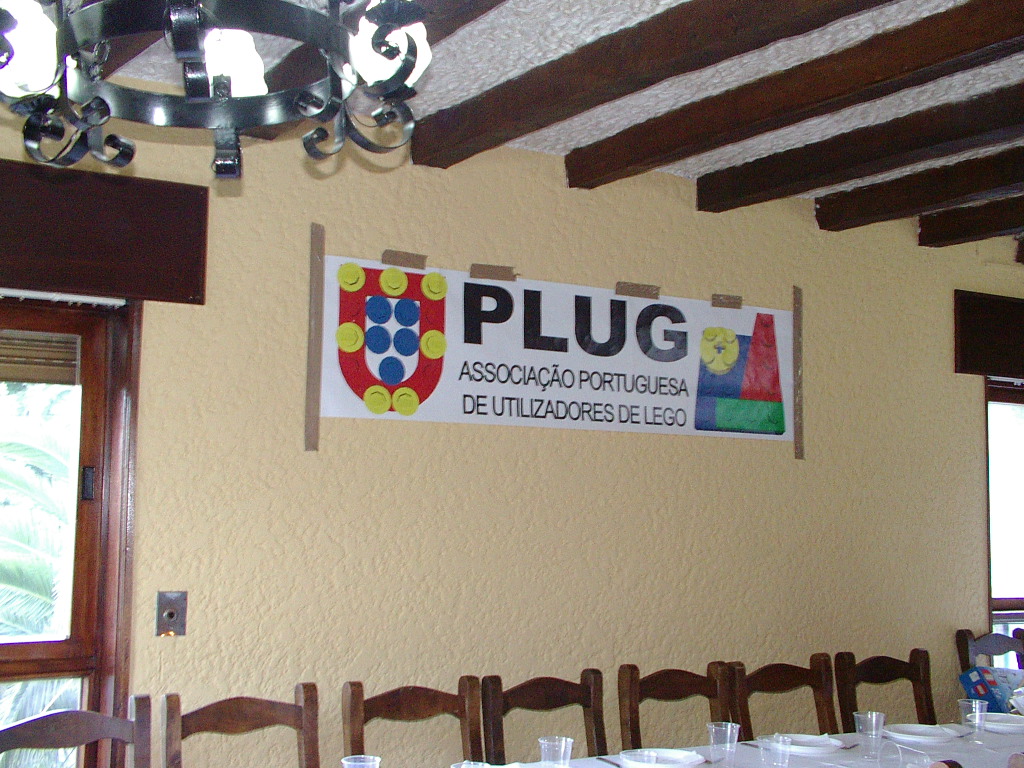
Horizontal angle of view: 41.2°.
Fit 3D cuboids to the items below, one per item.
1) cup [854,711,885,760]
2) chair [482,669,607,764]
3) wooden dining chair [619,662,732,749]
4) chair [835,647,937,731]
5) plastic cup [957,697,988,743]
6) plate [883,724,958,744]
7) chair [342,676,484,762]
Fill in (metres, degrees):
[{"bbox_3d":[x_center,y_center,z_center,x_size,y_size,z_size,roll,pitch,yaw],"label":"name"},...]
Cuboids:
[{"bbox_3d":[0.956,0.938,3.630,0.086,0.120,0.086,1,-5,0],"label":"cup"},{"bbox_3d":[0.206,1.309,3.915,0.430,0.905,0.450,5,-6,-36],"label":"chair"},{"bbox_3d":[0.610,1.338,4.166,0.430,0.905,0.450,4,-6,-28],"label":"wooden dining chair"},{"bbox_3d":[1.424,1.395,4.672,0.430,0.905,0.450,4,-6,-29],"label":"chair"},{"bbox_3d":[1.327,0.968,3.906,0.086,0.120,0.086,1,-5,0],"label":"plastic cup"},{"bbox_3d":[1.181,1.017,3.936,0.216,0.024,0.216,1,-5,0],"label":"plate"},{"bbox_3d":[-0.199,1.280,3.663,0.430,0.905,0.450,3,-6,-27],"label":"chair"}]

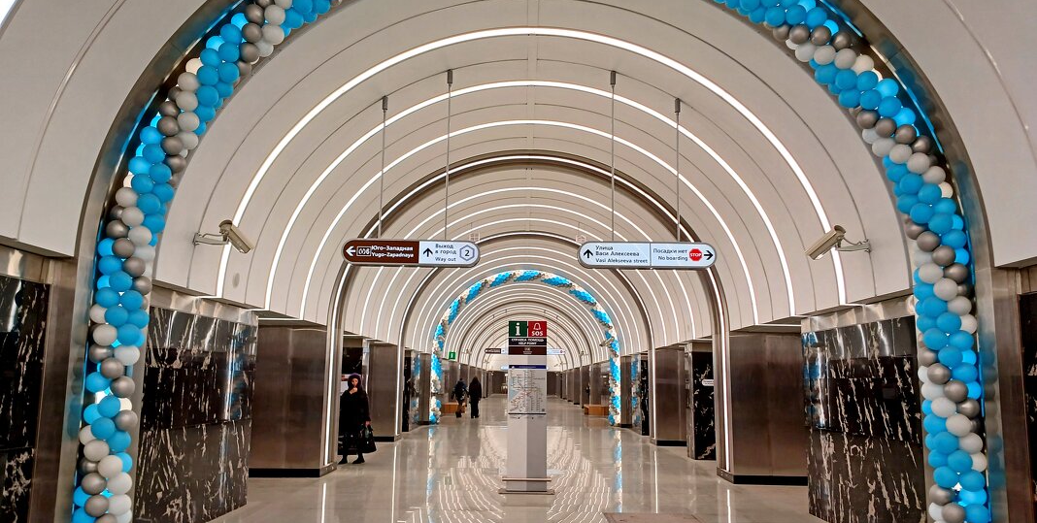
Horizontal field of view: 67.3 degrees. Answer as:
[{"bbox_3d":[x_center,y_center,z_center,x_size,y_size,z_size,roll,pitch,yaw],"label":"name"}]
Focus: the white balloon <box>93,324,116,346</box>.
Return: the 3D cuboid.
[{"bbox_3d":[-3.288,0.582,6.201,0.171,0.171,0.180,1,-9,0],"label":"white balloon"}]

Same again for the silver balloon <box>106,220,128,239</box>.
[{"bbox_3d":[-3.314,-0.265,6.437,0.175,0.178,0.175,1,-9,0],"label":"silver balloon"}]

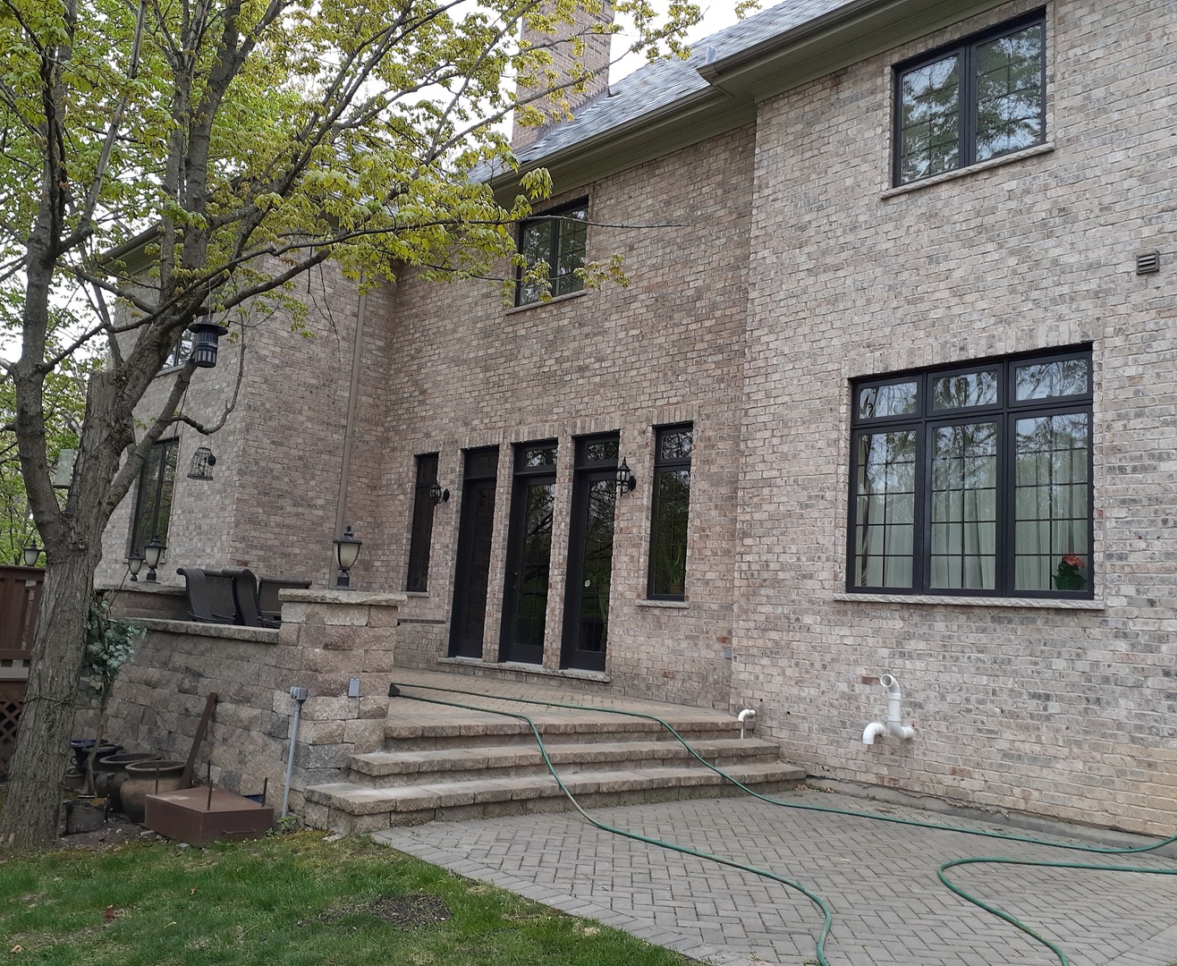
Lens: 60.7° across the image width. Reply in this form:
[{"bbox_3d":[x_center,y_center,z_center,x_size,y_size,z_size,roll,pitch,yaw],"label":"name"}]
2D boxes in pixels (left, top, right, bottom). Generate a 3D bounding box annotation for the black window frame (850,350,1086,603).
[{"bbox_3d":[3.156,-0.039,8.413,0.130,1.960,2.110,11,-11,-44],"label":"black window frame"}]

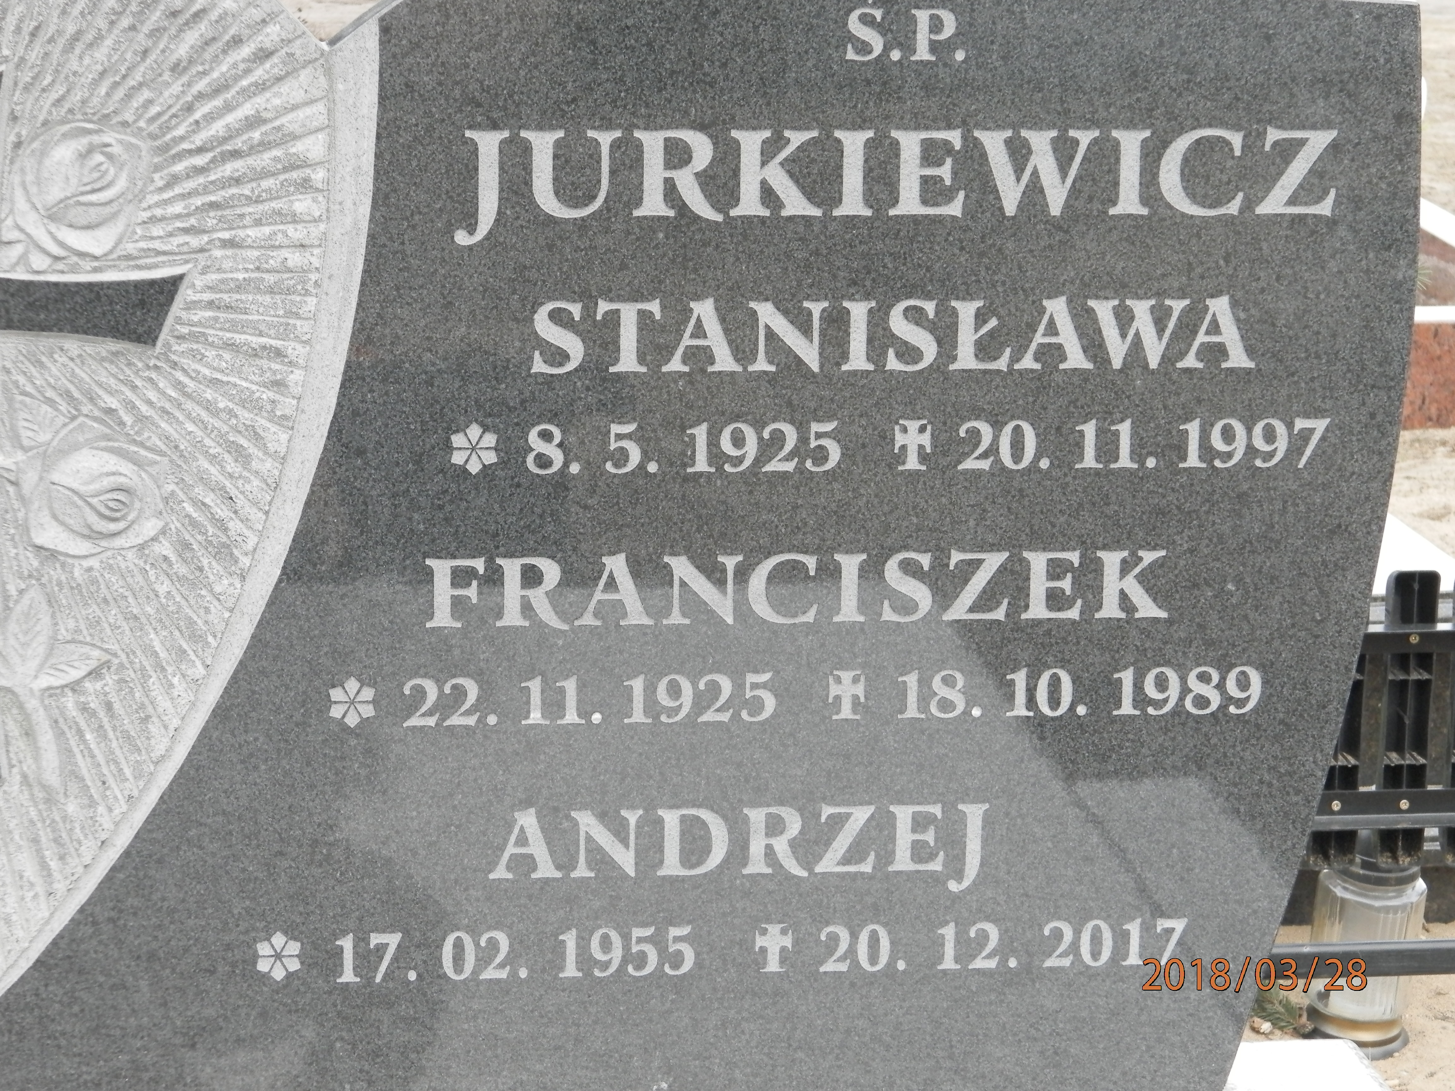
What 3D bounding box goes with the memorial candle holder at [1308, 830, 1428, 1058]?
[{"bbox_3d":[0.569,0.336,3.939,0.098,0.218,0.098,4,17,0],"label":"memorial candle holder"}]

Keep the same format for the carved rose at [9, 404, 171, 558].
[{"bbox_3d":[-0.360,-0.036,2.505,0.092,0.087,0.020,-1,12,-6],"label":"carved rose"}]

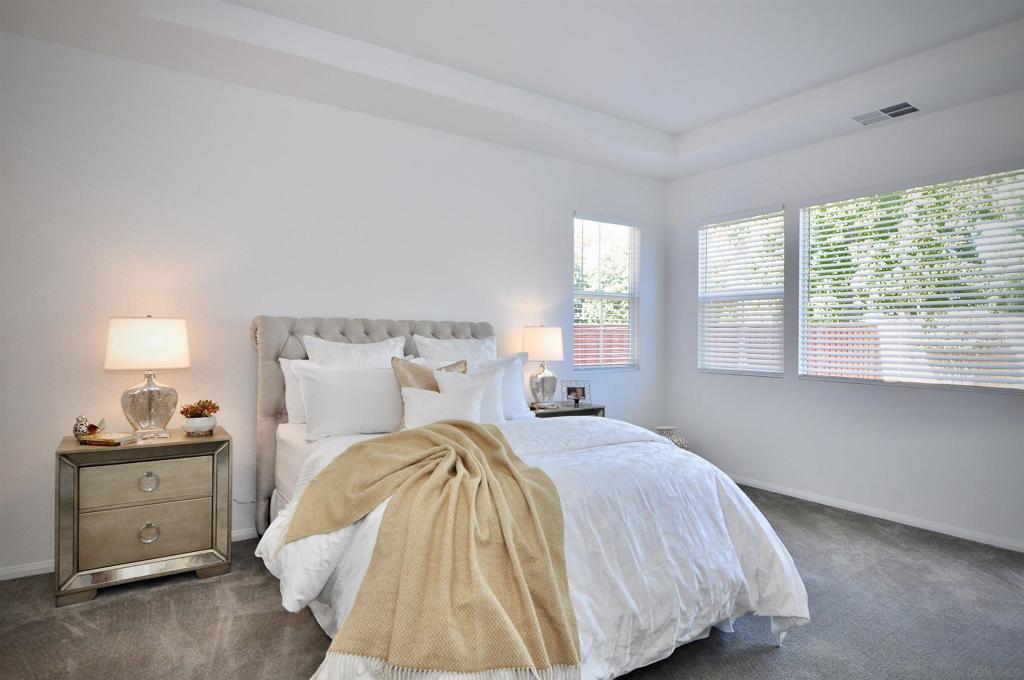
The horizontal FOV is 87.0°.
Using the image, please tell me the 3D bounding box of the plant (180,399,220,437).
[{"bbox_3d":[-1.682,0.416,2.916,0.180,0.195,0.165,0,0,-32],"label":"plant"}]

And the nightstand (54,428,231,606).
[{"bbox_3d":[-1.894,0.864,2.839,0.705,0.713,0.430,0,1,-32],"label":"nightstand"}]

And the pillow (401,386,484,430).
[{"bbox_3d":[-0.415,0.400,3.191,0.480,0.270,0.140,0,-22,-28],"label":"pillow"}]

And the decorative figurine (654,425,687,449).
[{"bbox_3d":[1.346,0.994,4.665,0.350,0.470,0.240,1,1,35],"label":"decorative figurine"}]

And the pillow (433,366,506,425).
[{"bbox_3d":[-0.279,0.355,3.418,0.460,0.430,0.160,0,-17,-32],"label":"pillow"}]

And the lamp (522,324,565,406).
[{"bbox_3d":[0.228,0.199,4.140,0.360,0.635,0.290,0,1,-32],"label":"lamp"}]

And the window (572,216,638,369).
[{"bbox_3d":[0.839,-0.402,4.839,0.735,1.330,0.060,0,1,-32],"label":"window"}]

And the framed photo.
[{"bbox_3d":[0.506,0.418,4.270,0.235,0.210,0.070,0,0,-10],"label":"framed photo"}]

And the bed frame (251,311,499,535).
[{"bbox_3d":[-0.862,0.543,3.648,1.630,1.360,0.170,0,1,-32],"label":"bed frame"}]

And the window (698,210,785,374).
[{"bbox_3d":[1.946,-0.380,4.592,0.100,1.310,0.760,0,1,-39],"label":"window"}]

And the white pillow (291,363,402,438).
[{"bbox_3d":[-0.931,0.342,3.133,0.620,0.440,0.170,0,-21,-32],"label":"white pillow"}]

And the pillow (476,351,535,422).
[{"bbox_3d":[-0.166,0.309,3.594,0.620,0.460,0.180,0,-17,-32],"label":"pillow"}]

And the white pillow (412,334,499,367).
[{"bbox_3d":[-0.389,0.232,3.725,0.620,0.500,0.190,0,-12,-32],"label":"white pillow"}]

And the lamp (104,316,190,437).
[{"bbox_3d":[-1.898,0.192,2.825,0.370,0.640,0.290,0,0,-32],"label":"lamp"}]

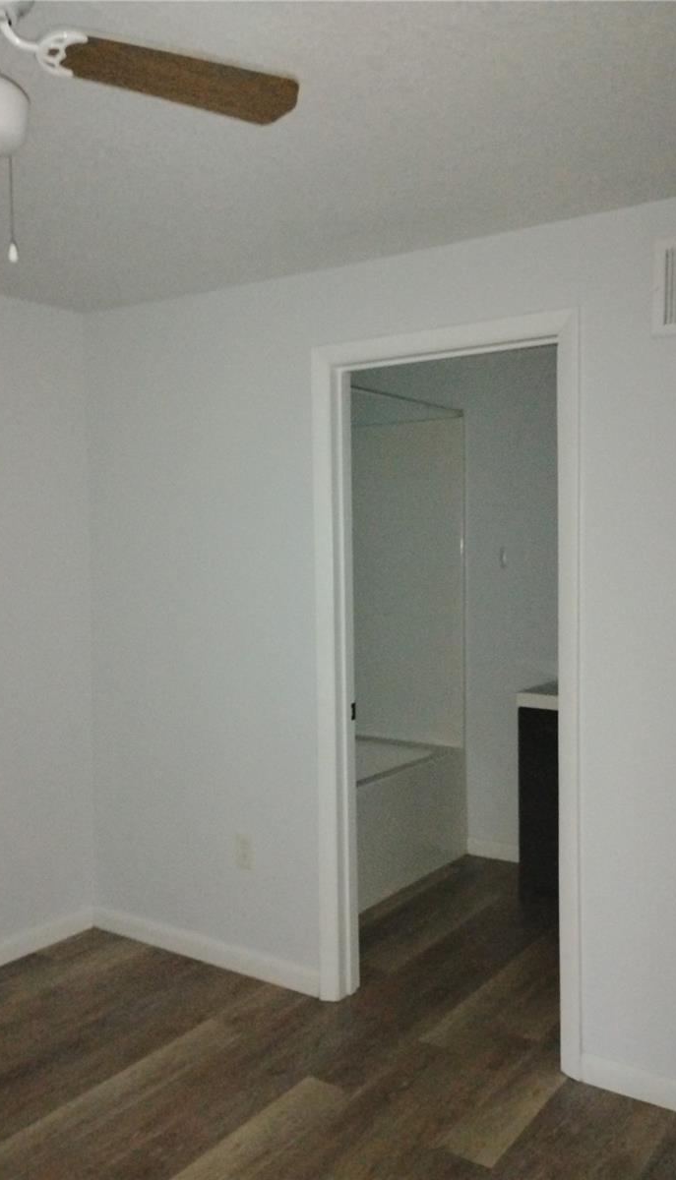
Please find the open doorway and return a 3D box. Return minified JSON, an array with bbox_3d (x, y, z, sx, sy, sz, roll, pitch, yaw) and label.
[{"bbox_3d":[0.329,0.294,2.948,0.896,2.156,0.140,2,3,34],"label":"open doorway"}]

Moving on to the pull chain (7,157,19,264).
[{"bbox_3d":[-0.487,-0.570,1.430,0.013,0.164,0.013,2,3,34],"label":"pull chain"}]

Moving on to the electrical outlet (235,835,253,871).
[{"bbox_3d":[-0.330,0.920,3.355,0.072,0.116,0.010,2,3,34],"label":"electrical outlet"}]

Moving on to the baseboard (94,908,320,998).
[{"bbox_3d":[-0.524,1.310,3.503,1.091,0.082,0.014,2,3,34],"label":"baseboard"}]

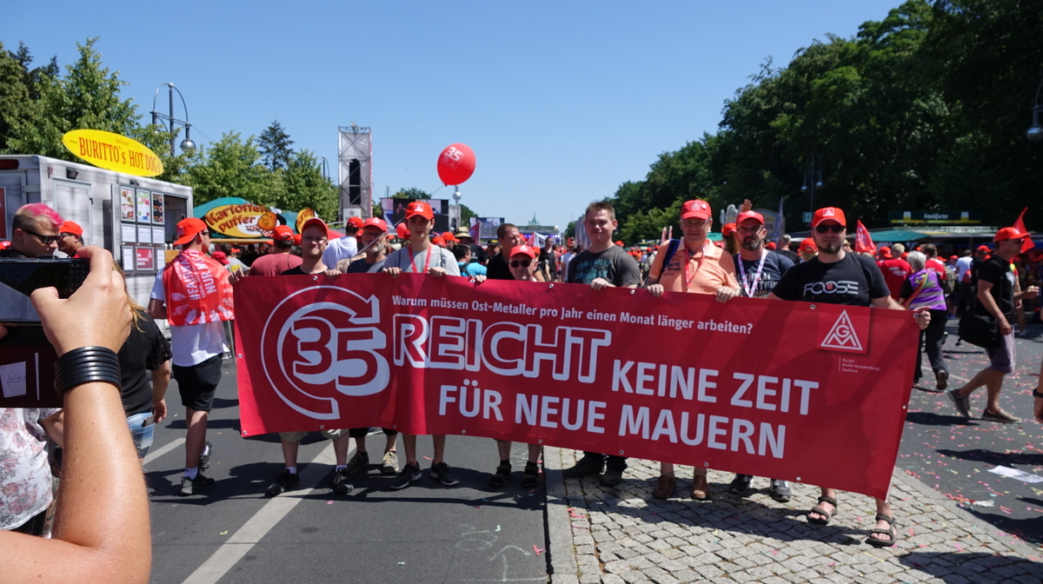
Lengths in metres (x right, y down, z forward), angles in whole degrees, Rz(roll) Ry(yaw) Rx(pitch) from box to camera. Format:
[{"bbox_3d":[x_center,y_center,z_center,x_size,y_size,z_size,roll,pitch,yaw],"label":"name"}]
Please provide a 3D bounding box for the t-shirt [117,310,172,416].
[{"bbox_3d":[-1.973,0.321,3.450,0.560,0.620,0.360,-1,3,-15],"label":"t-shirt"}]

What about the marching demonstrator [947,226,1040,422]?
[{"bbox_3d":[4.484,0.307,6.600,0.800,1.820,0.580,3,4,40],"label":"marching demonstrator"}]

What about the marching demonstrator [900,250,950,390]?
[{"bbox_3d":[4.742,0.307,8.184,0.520,1.600,0.580,1,4,12],"label":"marching demonstrator"}]

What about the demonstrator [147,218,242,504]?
[{"bbox_3d":[-2.263,0.406,4.820,0.620,1.830,0.550,2,4,25],"label":"demonstrator"}]

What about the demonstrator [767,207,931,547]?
[{"bbox_3d":[1.774,0.412,3.770,0.880,1.740,0.560,1,4,23],"label":"demonstrator"}]

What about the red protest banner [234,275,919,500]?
[{"bbox_3d":[0.150,0.493,4.200,3.950,1.070,0.420,1,4,12],"label":"red protest banner"}]

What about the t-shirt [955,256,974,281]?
[{"bbox_3d":[10.695,-0.577,16.791,0.460,0.640,0.300,2,4,23],"label":"t-shirt"}]

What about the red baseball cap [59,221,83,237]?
[{"bbox_3d":[-3.964,-0.551,6.080,0.260,0.130,0.180,-1,4,-28],"label":"red baseball cap"}]

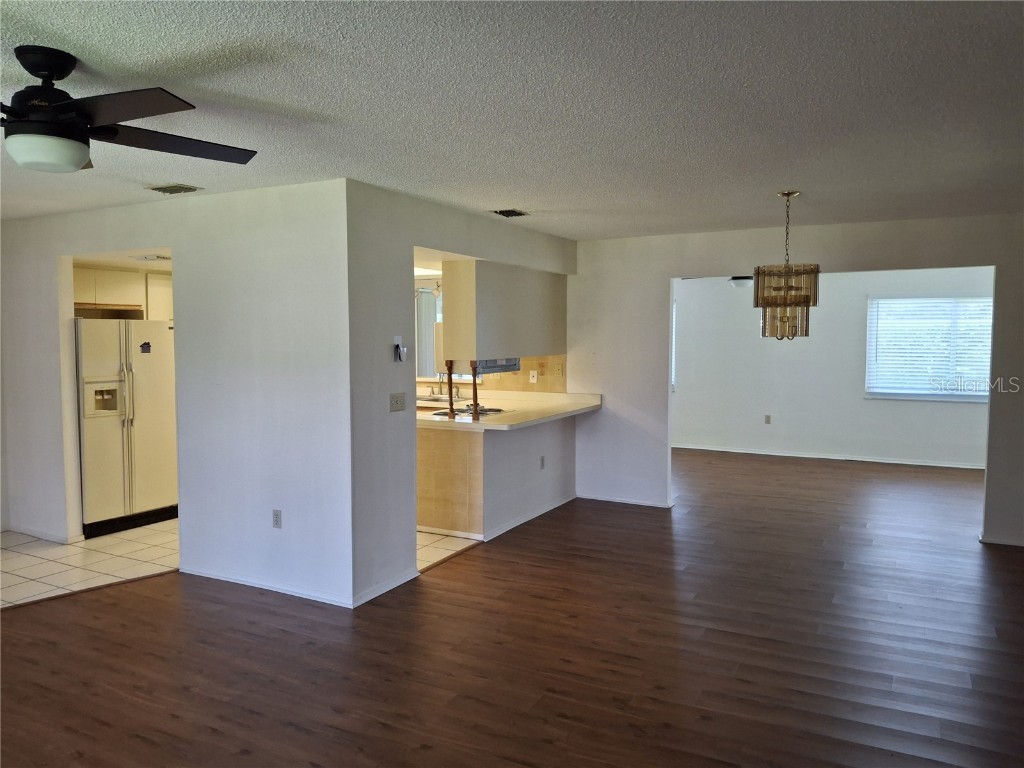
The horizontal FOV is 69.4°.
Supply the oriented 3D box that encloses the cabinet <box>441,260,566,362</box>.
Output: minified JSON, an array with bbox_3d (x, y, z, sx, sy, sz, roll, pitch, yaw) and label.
[{"bbox_3d":[0.000,-0.615,6.424,0.300,0.760,1.746,2,4,27],"label":"cabinet"}]

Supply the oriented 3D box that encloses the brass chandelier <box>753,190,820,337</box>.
[{"bbox_3d":[1.715,-0.730,4.625,0.417,0.908,0.417,2,4,27],"label":"brass chandelier"}]

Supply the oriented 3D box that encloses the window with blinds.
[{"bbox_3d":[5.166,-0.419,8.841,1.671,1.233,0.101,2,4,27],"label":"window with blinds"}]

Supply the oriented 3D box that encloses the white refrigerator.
[{"bbox_3d":[-3.404,0.318,6.187,0.765,1.701,0.876,2,4,27],"label":"white refrigerator"}]

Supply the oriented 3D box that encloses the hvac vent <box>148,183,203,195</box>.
[{"bbox_3d":[-2.034,-1.167,4.454,0.310,0.025,0.189,2,4,27],"label":"hvac vent"}]

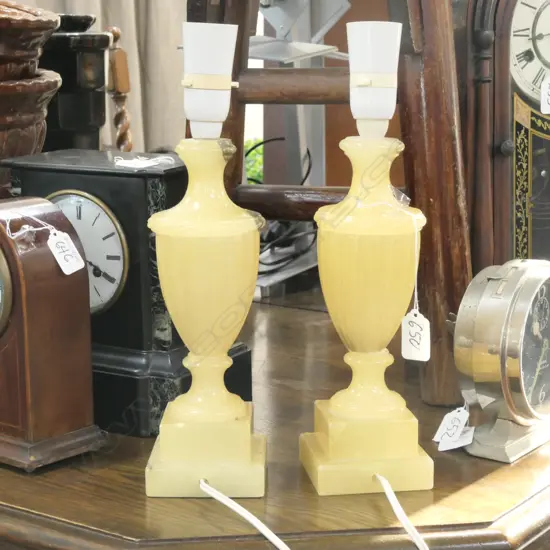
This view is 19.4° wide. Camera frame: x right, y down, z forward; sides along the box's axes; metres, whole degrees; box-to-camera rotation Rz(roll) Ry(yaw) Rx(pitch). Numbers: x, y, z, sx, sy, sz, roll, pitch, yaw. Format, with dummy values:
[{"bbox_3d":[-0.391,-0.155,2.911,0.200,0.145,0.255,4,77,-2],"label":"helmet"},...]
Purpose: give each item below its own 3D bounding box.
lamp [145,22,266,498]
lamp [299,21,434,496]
[{"bbox_3d":[-0.056,-0.014,1.349,0.098,0.386,0.098,0,9,1],"label":"lamp"},{"bbox_3d":[0.079,-0.015,1.359,0.098,0.386,0.098,-1,9,-8],"label":"lamp"}]

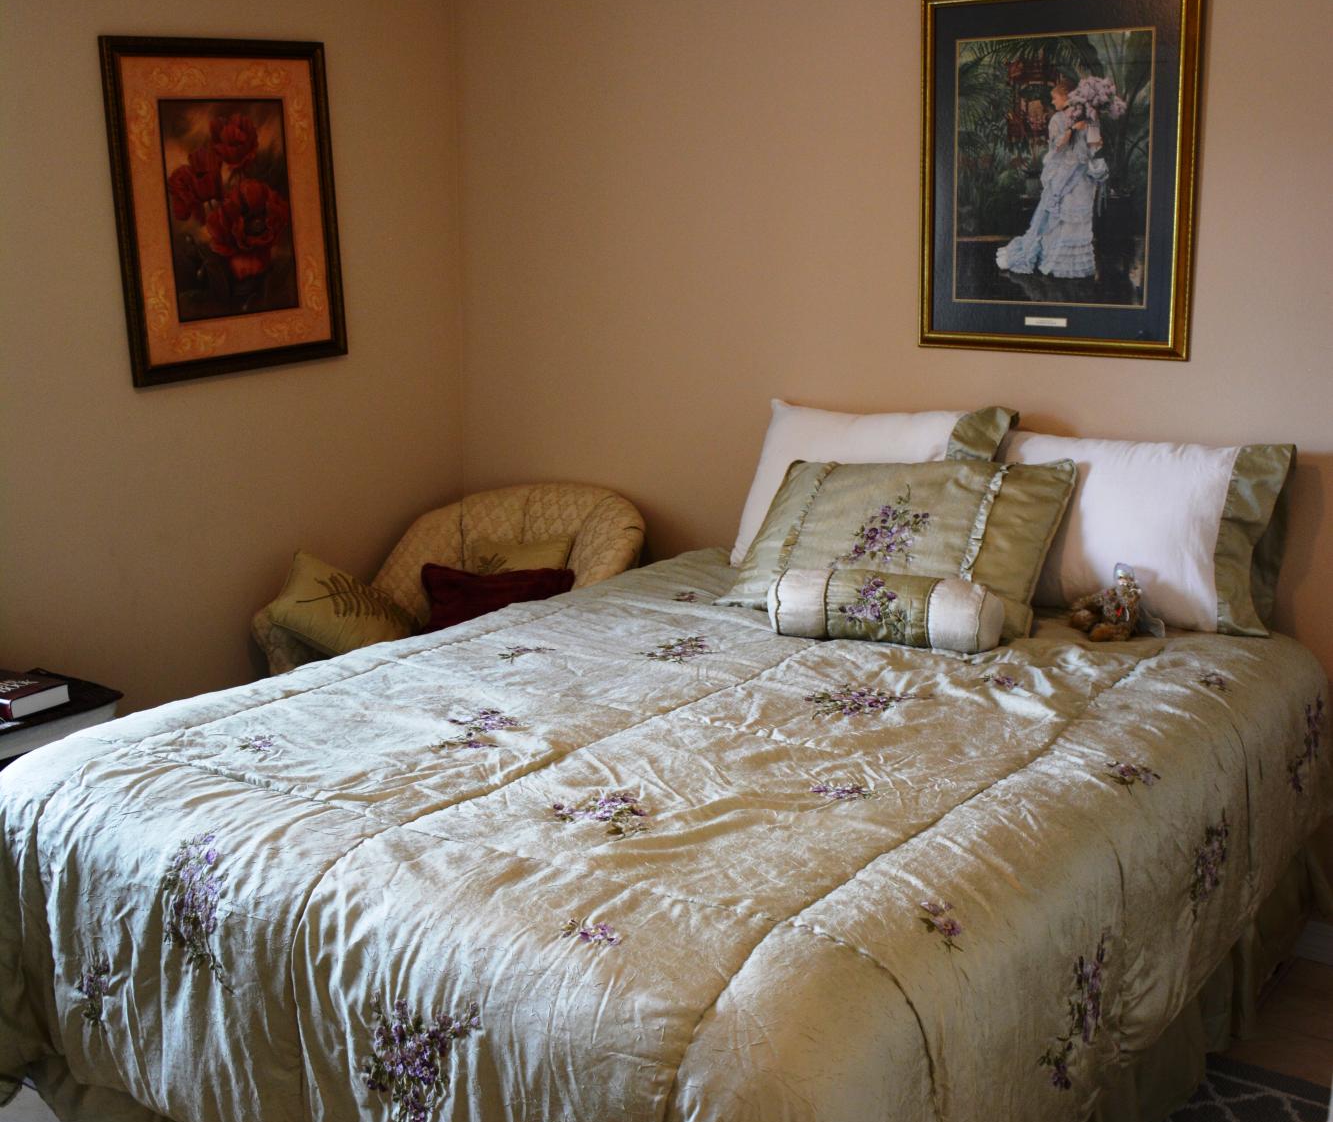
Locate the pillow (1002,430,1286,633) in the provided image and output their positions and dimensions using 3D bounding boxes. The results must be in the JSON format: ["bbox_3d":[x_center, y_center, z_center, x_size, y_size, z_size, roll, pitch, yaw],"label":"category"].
[{"bbox_3d":[0.882,-0.062,2.993,0.650,0.400,0.160,8,-2,33],"label":"pillow"}]

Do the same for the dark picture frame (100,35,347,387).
[{"bbox_3d":[-1.008,-0.830,3.526,0.030,0.750,0.620,9,18,36],"label":"dark picture frame"}]

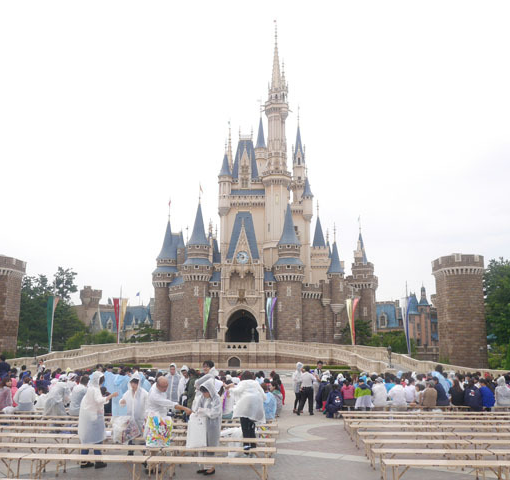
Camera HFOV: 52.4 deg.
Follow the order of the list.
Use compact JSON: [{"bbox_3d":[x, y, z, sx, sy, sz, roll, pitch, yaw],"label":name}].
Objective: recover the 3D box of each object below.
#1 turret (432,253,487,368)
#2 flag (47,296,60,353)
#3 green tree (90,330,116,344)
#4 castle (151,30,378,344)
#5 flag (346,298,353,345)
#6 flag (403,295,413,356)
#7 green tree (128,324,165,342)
[{"bbox_3d":[16.286,5.680,41.128,3.400,9.000,3.300,0,-12,2],"label":"turret"},{"bbox_3d":[-16.001,6.710,41.110,0.880,4.400,0.300,0,-12,2],"label":"flag"},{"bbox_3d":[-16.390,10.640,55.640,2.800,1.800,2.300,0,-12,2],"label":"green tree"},{"bbox_3d":[1.900,-9.181,75.384,28.000,49.500,29.000,0,-12,2],"label":"castle"},{"bbox_3d":[9.019,7.738,49.151,0.850,4.500,0.300,0,-12,2],"label":"flag"},{"bbox_3d":[11.738,6.538,39.590,0.820,4.500,0.300,0,-12,2],"label":"flag"},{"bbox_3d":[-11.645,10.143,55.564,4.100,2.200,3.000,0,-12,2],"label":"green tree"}]

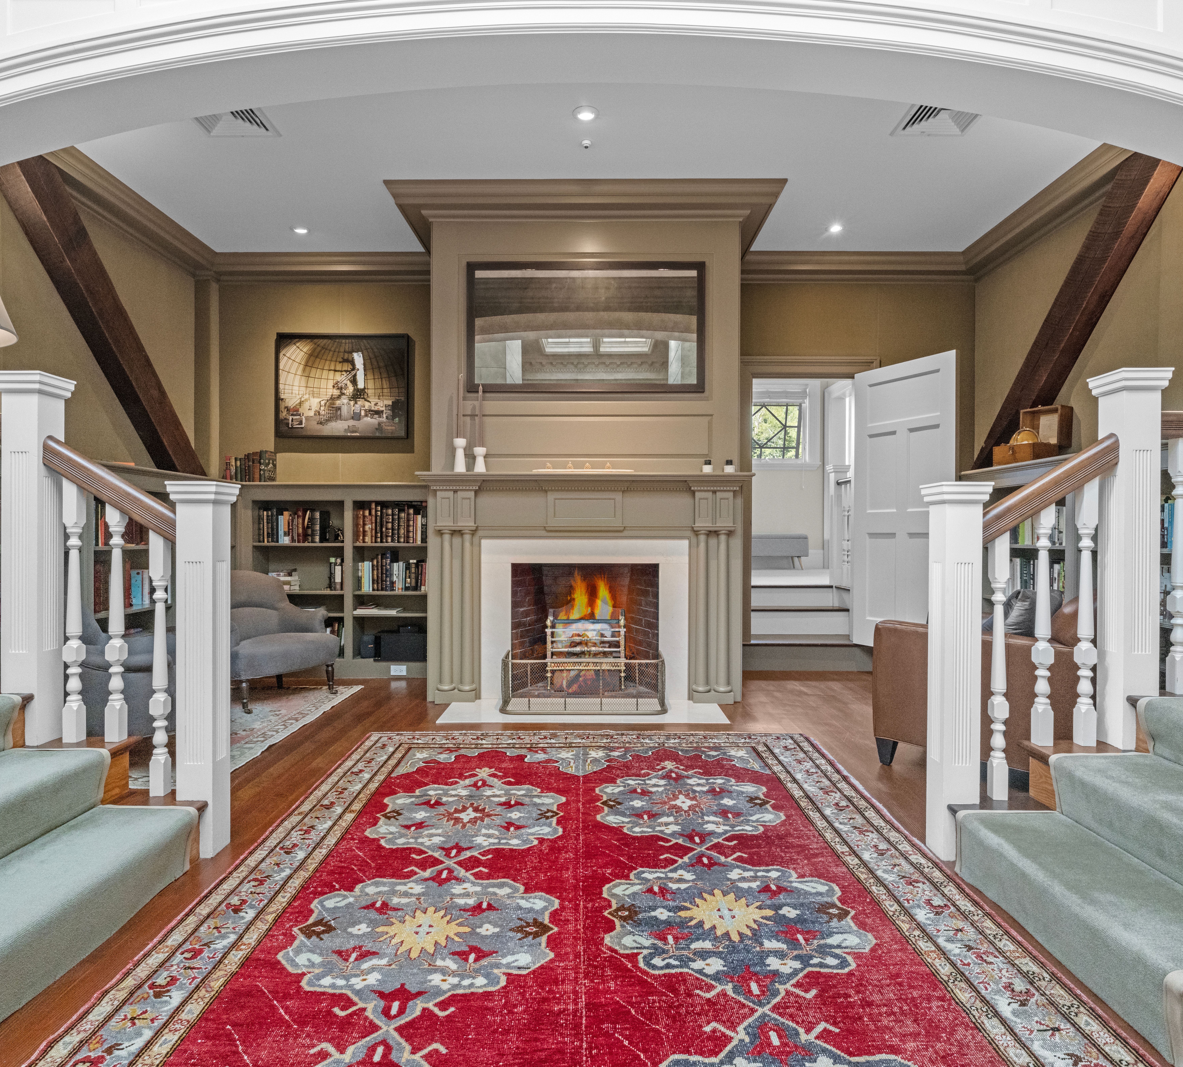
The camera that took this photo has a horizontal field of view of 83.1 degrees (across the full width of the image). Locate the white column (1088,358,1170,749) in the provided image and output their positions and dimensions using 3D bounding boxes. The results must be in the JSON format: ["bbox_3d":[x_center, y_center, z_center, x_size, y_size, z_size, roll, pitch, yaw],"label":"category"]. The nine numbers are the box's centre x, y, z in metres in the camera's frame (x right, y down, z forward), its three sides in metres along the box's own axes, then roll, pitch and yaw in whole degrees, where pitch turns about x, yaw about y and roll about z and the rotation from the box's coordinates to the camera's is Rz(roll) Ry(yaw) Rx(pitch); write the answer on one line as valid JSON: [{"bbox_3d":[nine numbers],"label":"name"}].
[{"bbox_3d":[1.776,0.085,2.200,0.160,1.220,0.160,0,0,0],"label":"white column"}]

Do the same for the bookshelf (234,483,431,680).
[{"bbox_3d":[-1.800,0.341,4.910,1.480,1.400,0.290,0,0,-1],"label":"bookshelf"}]

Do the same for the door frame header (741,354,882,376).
[{"bbox_3d":[1.610,-1.252,5.000,1.130,0.155,0.080,0,0,0],"label":"door frame header"}]

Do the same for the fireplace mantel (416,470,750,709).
[{"bbox_3d":[-0.036,0.341,4.080,2.020,1.400,0.260,0,0,-1],"label":"fireplace mantel"}]

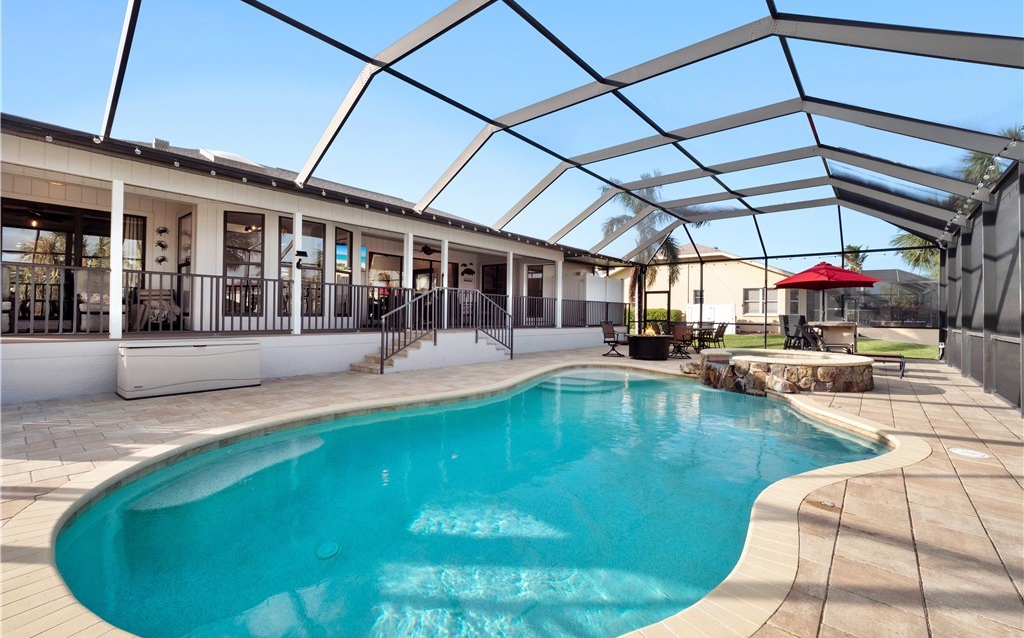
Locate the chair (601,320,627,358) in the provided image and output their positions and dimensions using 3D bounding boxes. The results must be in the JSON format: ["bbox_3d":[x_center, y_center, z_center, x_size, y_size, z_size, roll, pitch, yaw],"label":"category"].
[{"bbox_3d":[2.934,0.557,11.859,0.700,0.990,0.620,2,1,43],"label":"chair"}]

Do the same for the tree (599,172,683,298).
[{"bbox_3d":[6.516,-3.021,20.236,4.500,8.000,4.500,2,1,42],"label":"tree"}]

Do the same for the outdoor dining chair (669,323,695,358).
[{"bbox_3d":[4.865,0.610,11.907,0.700,0.950,0.620,0,1,-29],"label":"outdoor dining chair"}]

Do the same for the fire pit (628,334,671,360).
[{"bbox_3d":[3.821,0.768,11.485,1.280,0.610,1.280,2,1,42],"label":"fire pit"}]

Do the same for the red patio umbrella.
[{"bbox_3d":[9.167,-0.233,12.078,3.000,2.780,3.000,2,1,42],"label":"red patio umbrella"}]

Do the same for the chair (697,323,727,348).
[{"bbox_3d":[7.411,0.598,15.092,0.700,0.960,0.620,2,1,37],"label":"chair"}]

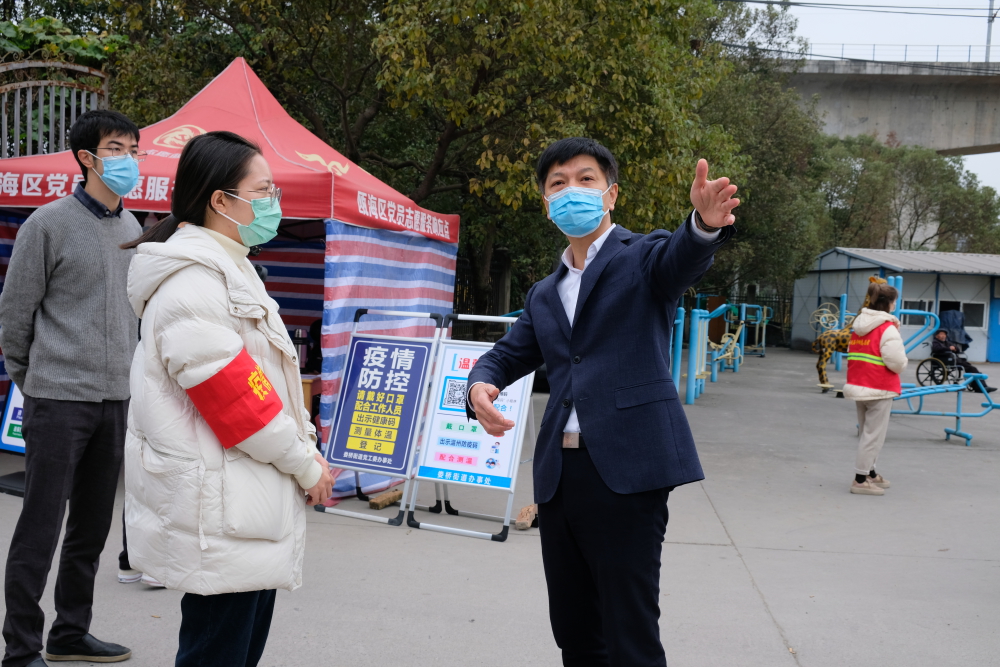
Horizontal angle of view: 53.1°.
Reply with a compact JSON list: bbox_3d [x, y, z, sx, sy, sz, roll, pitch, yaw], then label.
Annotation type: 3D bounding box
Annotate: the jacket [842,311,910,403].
[{"bbox_3d":[2.900,0.163,7.720,0.420,0.720,0.530,1,2,-37],"label":"jacket"}]

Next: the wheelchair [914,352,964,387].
[{"bbox_3d":[8.700,0.650,19.450,0.640,0.900,1.030,1,2,-36],"label":"wheelchair"}]

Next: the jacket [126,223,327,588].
[{"bbox_3d":[-0.575,0.147,2.120,0.410,0.755,0.530,2,2,-2],"label":"jacket"}]

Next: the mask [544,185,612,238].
[{"bbox_3d":[0.186,-0.290,2.380,0.155,0.125,0.115,-4,0,14],"label":"mask"}]

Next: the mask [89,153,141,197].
[{"bbox_3d":[-1.130,-0.473,2.970,0.125,0.127,0.155,3,2,24],"label":"mask"}]

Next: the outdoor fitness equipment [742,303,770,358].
[{"bbox_3d":[7.540,-0.090,29.500,0.950,1.500,0.800,2,2,-3],"label":"outdoor fitness equipment"}]

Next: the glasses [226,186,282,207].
[{"bbox_3d":[-0.540,-0.290,2.110,0.140,0.048,0.140,3,2,-6],"label":"glasses"}]

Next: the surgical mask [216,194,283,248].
[{"bbox_3d":[-0.523,-0.239,2.110,0.125,0.120,0.145,3,2,-6],"label":"surgical mask"}]

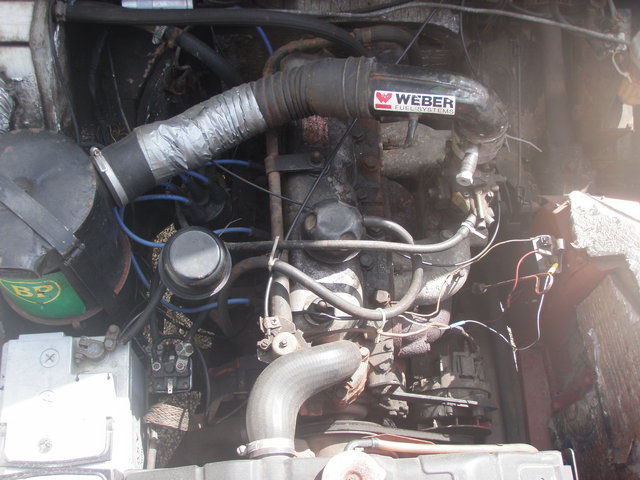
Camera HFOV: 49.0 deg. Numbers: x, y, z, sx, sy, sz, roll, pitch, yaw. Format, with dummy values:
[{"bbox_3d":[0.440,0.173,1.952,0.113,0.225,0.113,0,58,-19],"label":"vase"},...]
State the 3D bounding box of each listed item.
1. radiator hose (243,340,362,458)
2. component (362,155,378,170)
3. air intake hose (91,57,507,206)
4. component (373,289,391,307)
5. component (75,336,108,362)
[{"bbox_3d":[-0.016,0.175,0.794,0.140,0.105,0.138,-2,67,-4],"label":"radiator hose"},{"bbox_3d":[0.074,-0.114,1.030,0.023,0.015,0.022,-2,67,-4],"label":"component"},{"bbox_3d":[-0.014,-0.139,0.822,0.492,0.115,0.124,-9,68,-7],"label":"air intake hose"},{"bbox_3d":[0.083,0.078,0.950,0.023,0.016,0.022,-2,67,-4],"label":"component"},{"bbox_3d":[-0.304,0.146,0.930,0.042,0.022,0.034,-2,67,-4],"label":"component"}]

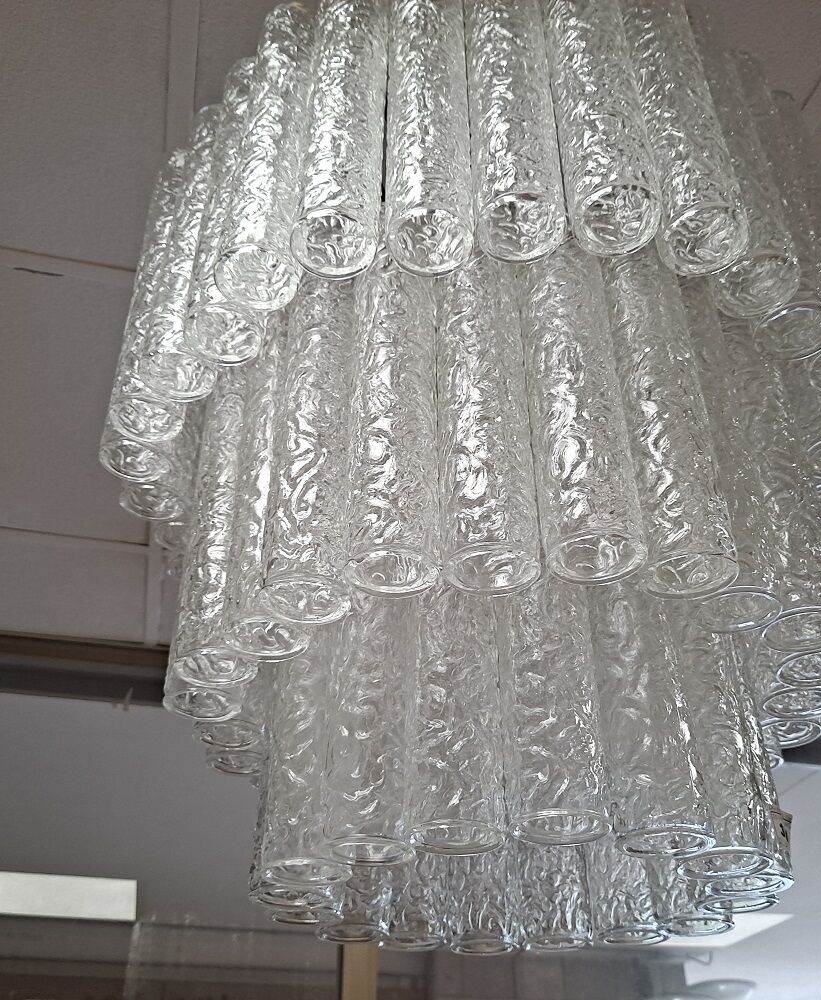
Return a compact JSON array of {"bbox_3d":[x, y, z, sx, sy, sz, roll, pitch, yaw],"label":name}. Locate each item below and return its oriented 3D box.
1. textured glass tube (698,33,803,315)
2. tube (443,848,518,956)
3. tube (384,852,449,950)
[{"bbox_3d":[0.212,-0.248,0.676,0.051,0.288,0.051,0,-36,0],"label":"textured glass tube"},{"bbox_3d":[0.053,0.210,0.780,0.051,0.281,0.051,0,-35,0],"label":"tube"},{"bbox_3d":[0.006,0.202,0.768,0.051,0.281,0.051,1,-35,0],"label":"tube"}]

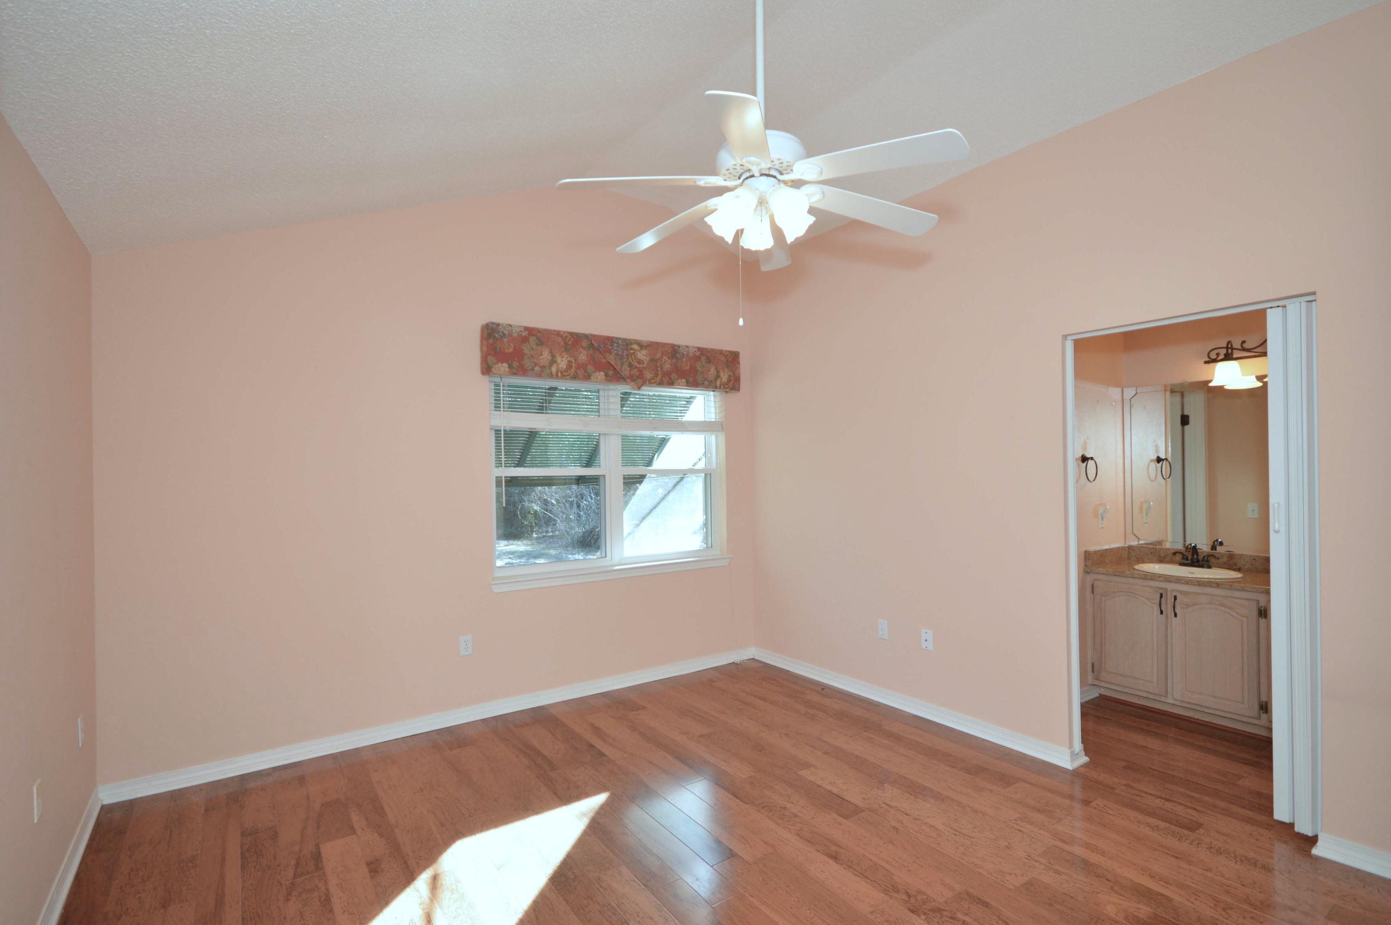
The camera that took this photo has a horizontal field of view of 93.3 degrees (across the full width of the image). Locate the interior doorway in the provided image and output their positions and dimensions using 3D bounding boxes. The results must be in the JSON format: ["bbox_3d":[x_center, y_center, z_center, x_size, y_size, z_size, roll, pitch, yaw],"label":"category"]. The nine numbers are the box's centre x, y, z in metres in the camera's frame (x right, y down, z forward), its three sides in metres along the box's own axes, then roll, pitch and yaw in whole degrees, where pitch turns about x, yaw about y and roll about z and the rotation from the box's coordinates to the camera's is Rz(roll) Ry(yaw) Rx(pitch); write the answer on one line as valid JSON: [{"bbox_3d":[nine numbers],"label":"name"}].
[{"bbox_3d":[2.096,0.418,2.827,0.140,2.080,0.910,0,-1,-35],"label":"interior doorway"}]

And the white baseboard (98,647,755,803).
[{"bbox_3d":[-1.080,1.456,3.947,3.760,0.086,0.017,0,-1,-35],"label":"white baseboard"}]

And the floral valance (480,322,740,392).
[{"bbox_3d":[-0.468,-0.642,4.338,1.845,0.325,0.140,0,-1,-35],"label":"floral valance"}]

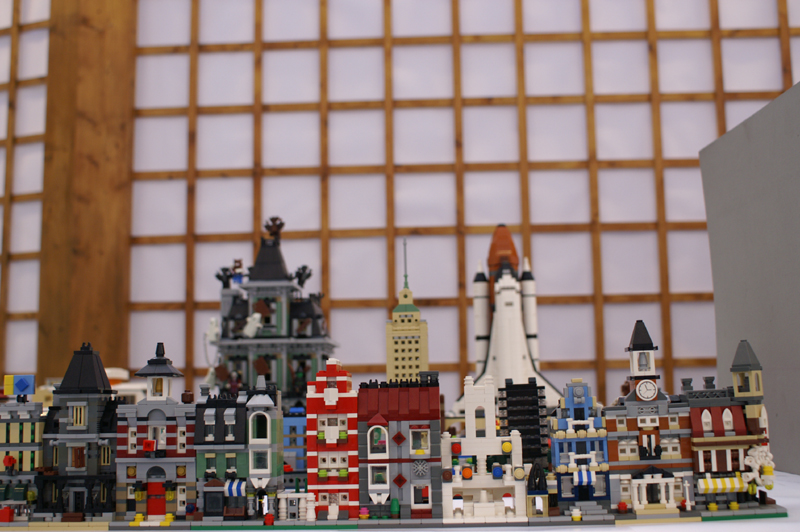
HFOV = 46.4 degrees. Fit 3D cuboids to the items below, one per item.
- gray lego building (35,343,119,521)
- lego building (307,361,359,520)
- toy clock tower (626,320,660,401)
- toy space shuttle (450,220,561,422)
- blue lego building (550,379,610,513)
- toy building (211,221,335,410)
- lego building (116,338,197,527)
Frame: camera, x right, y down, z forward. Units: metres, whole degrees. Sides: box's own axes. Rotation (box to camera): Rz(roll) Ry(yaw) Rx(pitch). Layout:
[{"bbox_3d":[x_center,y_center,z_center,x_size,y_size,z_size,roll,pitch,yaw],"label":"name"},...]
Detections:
[{"bbox_3d":[-0.252,0.134,0.757,0.065,0.141,0.060,-2,-7,4],"label":"gray lego building"},{"bbox_3d":[-0.050,0.138,0.744,0.040,0.124,0.046,-2,-7,4],"label":"lego building"},{"bbox_3d":[0.185,0.073,0.713,0.023,0.061,0.024,-2,-7,4],"label":"toy clock tower"},{"bbox_3d":[0.214,0.109,1.860,0.226,0.390,0.175,-1,-7,2],"label":"toy space shuttle"},{"bbox_3d":[0.141,0.141,0.731,0.042,0.103,0.054,-2,-7,3],"label":"blue lego building"},{"bbox_3d":[-0.210,0.110,1.640,0.200,0.385,0.205,-2,-7,2],"label":"toy building"},{"bbox_3d":[-0.188,0.134,0.752,0.065,0.142,0.056,-2,-7,4],"label":"lego building"}]

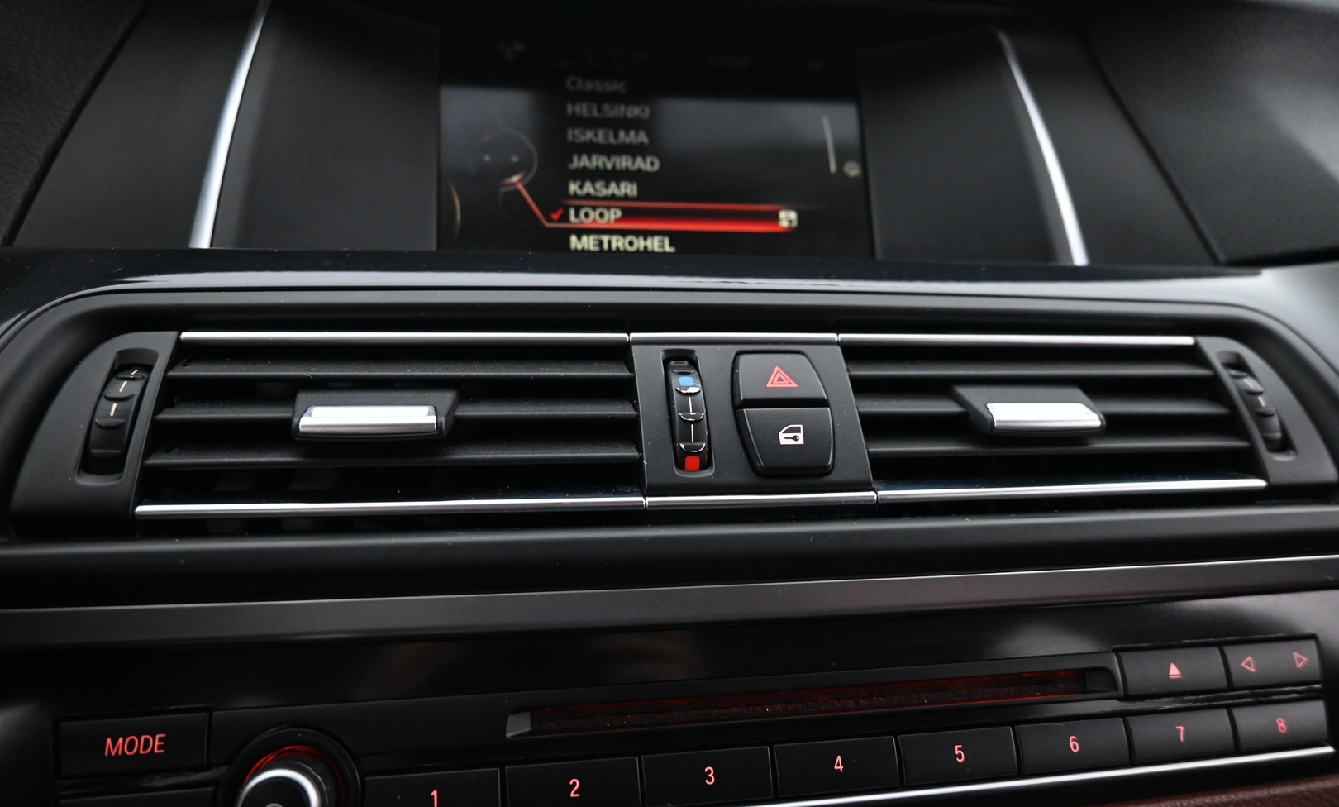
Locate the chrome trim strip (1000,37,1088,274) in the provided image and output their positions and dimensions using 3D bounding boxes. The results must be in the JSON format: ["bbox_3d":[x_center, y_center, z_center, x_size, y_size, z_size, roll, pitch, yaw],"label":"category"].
[{"bbox_3d":[0.135,-0.094,0.327,0.006,0.099,0.010,-7,-16,-12],"label":"chrome trim strip"}]

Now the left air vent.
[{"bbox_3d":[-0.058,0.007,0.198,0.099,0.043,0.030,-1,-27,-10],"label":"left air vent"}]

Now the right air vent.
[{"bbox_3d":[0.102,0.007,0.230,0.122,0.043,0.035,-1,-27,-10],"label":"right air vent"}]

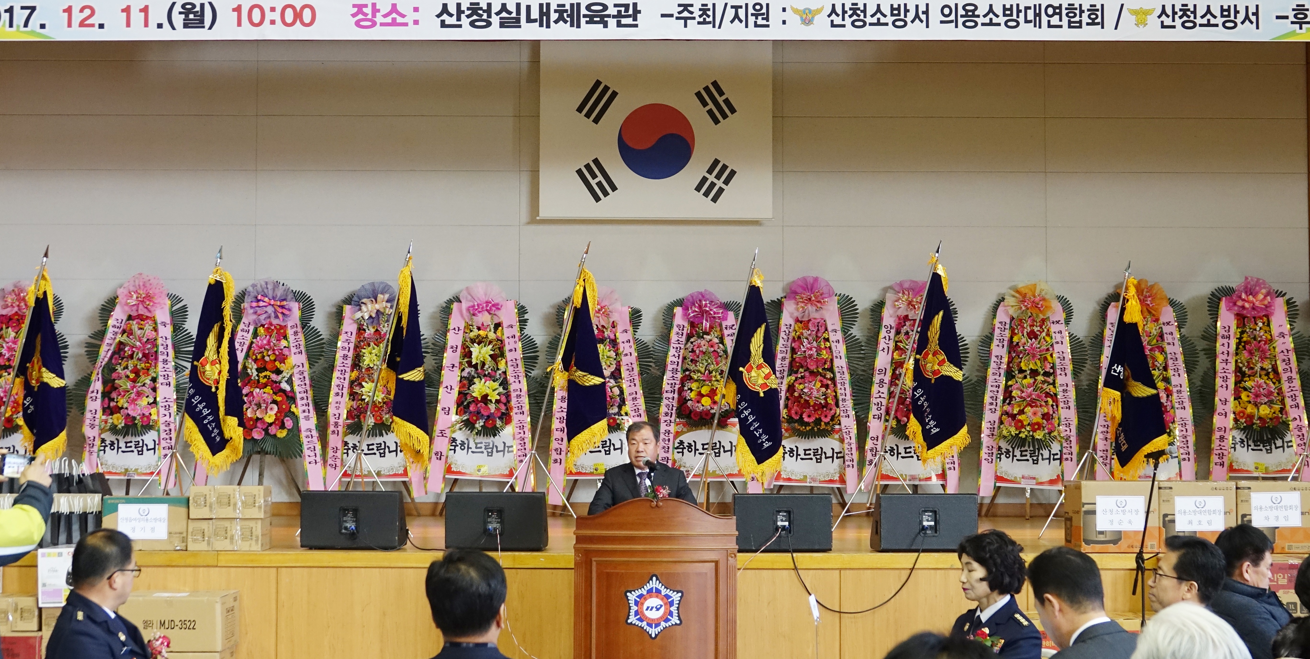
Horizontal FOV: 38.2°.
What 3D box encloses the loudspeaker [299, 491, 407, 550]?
[{"bbox_3d":[-1.825,1.150,11.512,0.584,0.348,0.400,0,-2,0],"label":"loudspeaker"}]

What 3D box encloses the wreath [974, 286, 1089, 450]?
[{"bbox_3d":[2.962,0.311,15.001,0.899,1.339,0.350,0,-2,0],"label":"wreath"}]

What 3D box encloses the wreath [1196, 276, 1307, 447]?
[{"bbox_3d":[4.613,0.265,14.602,0.861,1.351,0.320,0,-2,0],"label":"wreath"}]

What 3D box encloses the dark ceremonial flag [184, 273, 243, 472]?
[{"bbox_3d":[-2.956,0.281,12.649,0.404,1.383,0.250,0,-2,0],"label":"dark ceremonial flag"}]

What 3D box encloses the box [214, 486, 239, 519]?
[{"bbox_3d":[-2.562,1.039,11.447,0.150,0.192,0.280,0,-2,0],"label":"box"}]

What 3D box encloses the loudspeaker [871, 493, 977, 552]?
[{"bbox_3d":[1.689,1.199,11.867,0.597,0.349,0.440,0,-2,0],"label":"loudspeaker"}]

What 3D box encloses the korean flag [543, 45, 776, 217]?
[{"bbox_3d":[0.011,-1.809,17.054,2.105,1.652,0.040,0,-3,0],"label":"korean flag"}]

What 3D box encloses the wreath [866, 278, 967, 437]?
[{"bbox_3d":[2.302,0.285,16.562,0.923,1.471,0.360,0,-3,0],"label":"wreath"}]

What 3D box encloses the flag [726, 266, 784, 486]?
[{"bbox_3d":[0.660,0.315,12.648,0.383,1.451,0.250,0,-2,0],"label":"flag"}]

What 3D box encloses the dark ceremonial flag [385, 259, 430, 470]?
[{"bbox_3d":[-1.731,0.242,13.252,0.309,1.477,0.280,0,-2,0],"label":"dark ceremonial flag"}]

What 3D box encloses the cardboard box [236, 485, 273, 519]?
[{"bbox_3d":[-2.429,1.050,11.513,0.150,0.193,0.250,0,-3,0],"label":"cardboard box"}]

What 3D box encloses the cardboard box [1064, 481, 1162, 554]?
[{"bbox_3d":[2.796,1.142,11.594,0.463,0.424,0.460,0,-3,0],"label":"cardboard box"}]

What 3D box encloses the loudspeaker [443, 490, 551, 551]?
[{"bbox_3d":[-0.959,1.156,11.512,0.584,0.348,0.400,0,-2,0],"label":"loudspeaker"}]

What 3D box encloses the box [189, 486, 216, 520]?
[{"bbox_3d":[-2.761,1.063,11.667,0.151,0.199,0.245,0,-2,0],"label":"box"}]

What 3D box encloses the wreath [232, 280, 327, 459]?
[{"bbox_3d":[-2.965,0.308,14.600,0.853,1.390,0.320,0,-2,0],"label":"wreath"}]

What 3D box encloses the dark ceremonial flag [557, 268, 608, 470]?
[{"bbox_3d":[-0.509,0.271,13.251,0.358,1.420,0.280,0,-2,0],"label":"dark ceremonial flag"}]

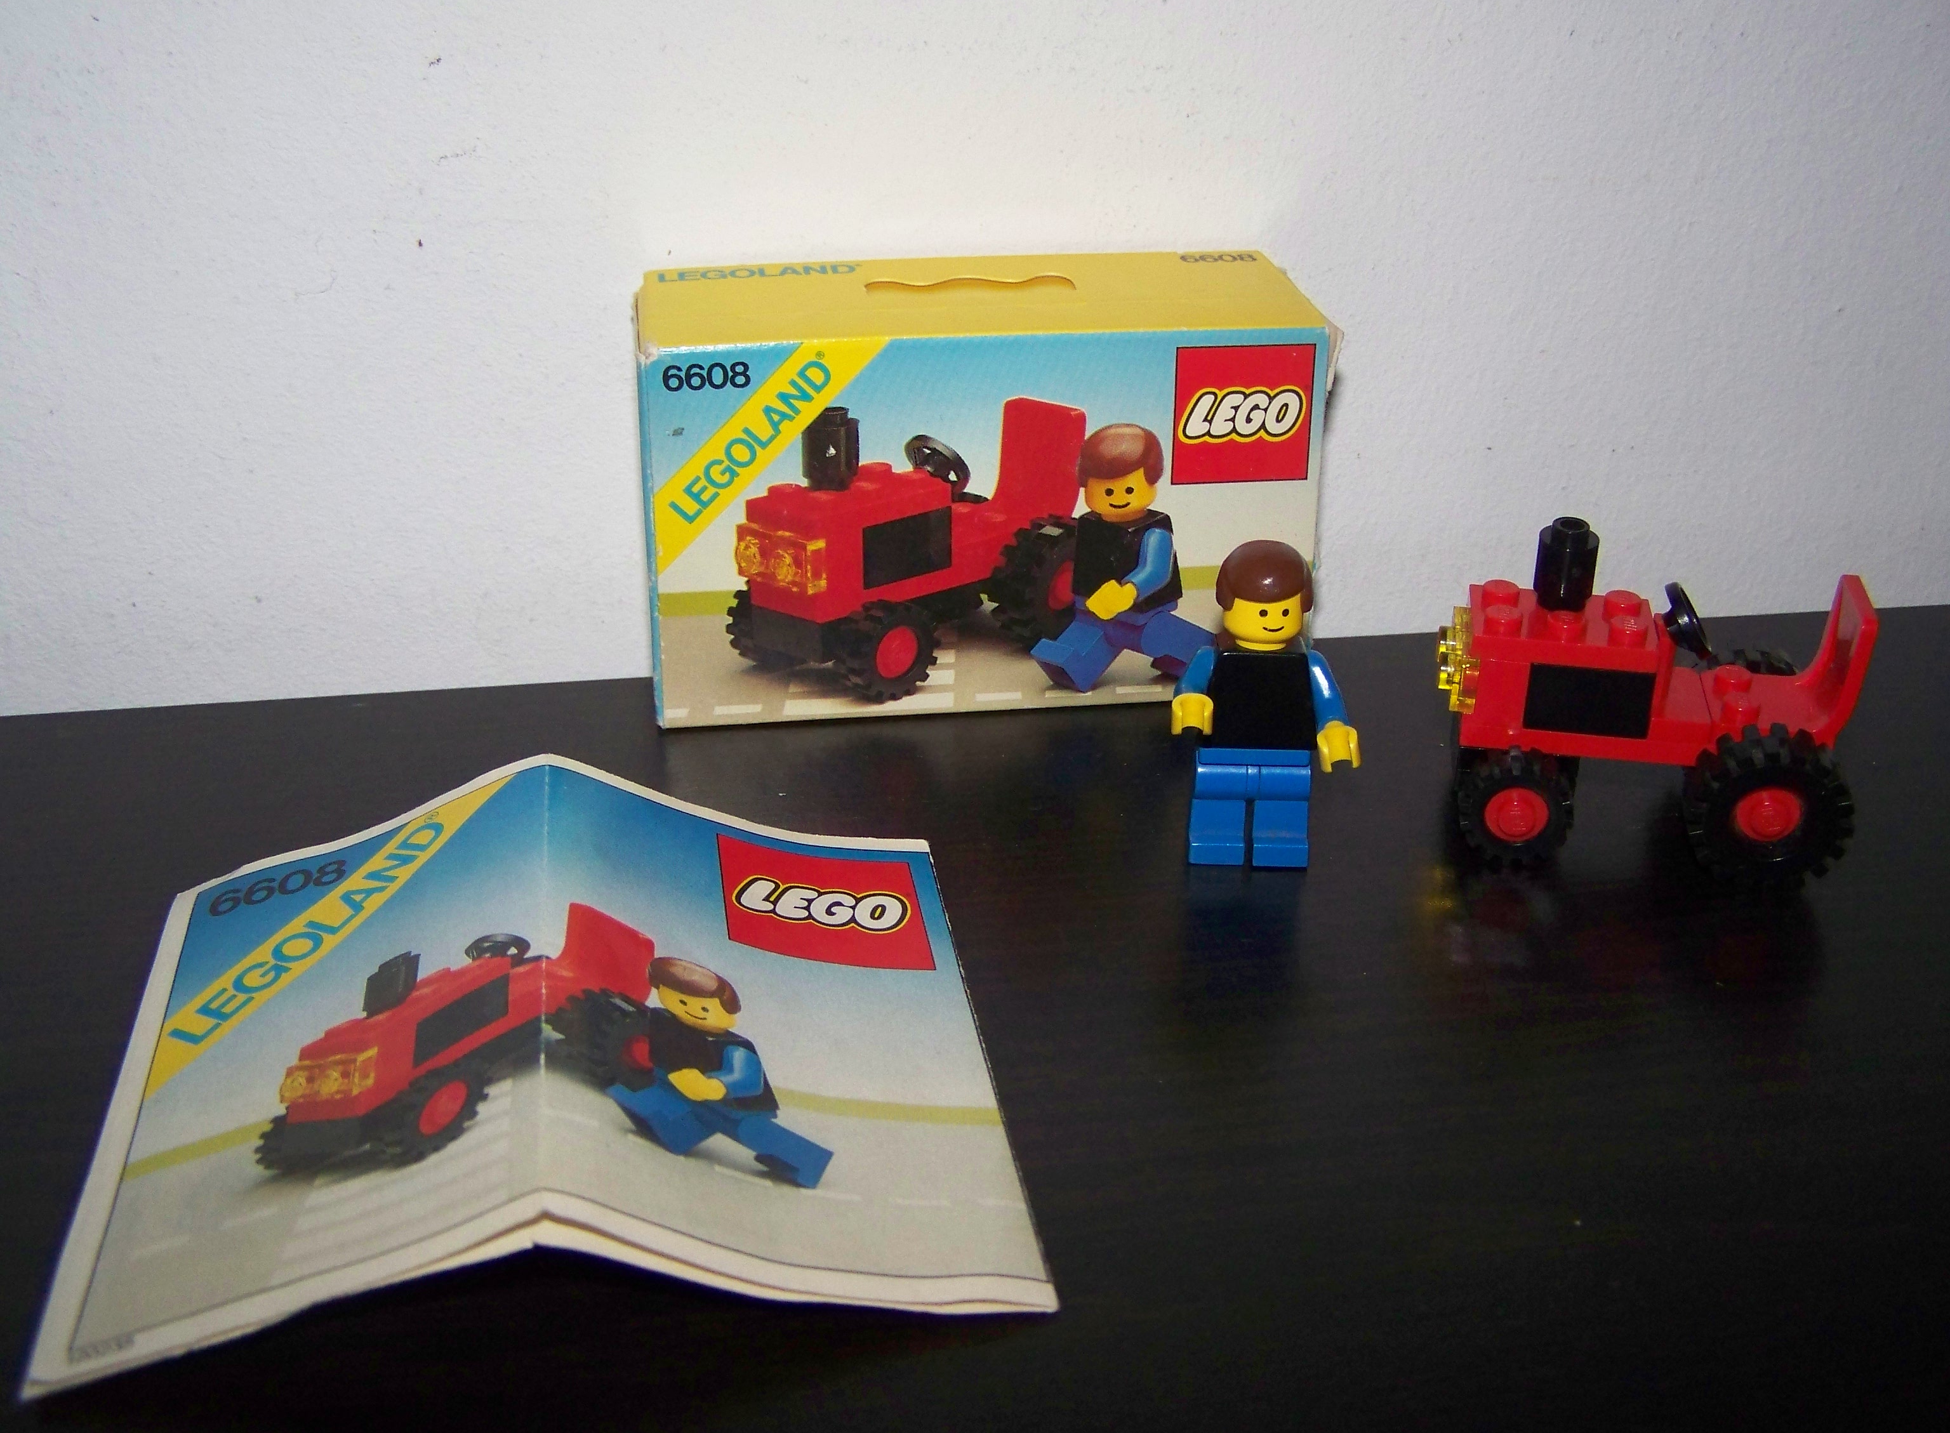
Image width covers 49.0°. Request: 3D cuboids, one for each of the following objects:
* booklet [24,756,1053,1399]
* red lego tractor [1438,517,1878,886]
[{"bbox_3d":[-0.047,0.033,0.236,0.096,0.019,0.093,-3,27,-7],"label":"booklet"},{"bbox_3d":[0.089,-0.004,0.287,0.053,0.041,0.032,4,27,8],"label":"red lego tractor"}]

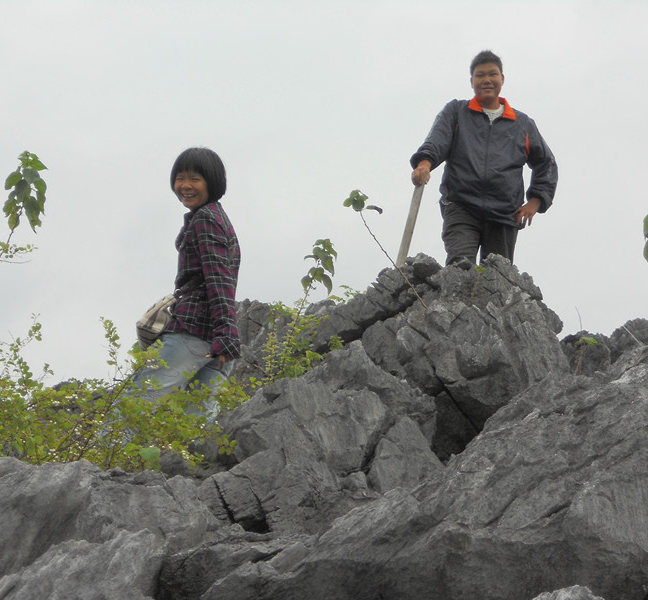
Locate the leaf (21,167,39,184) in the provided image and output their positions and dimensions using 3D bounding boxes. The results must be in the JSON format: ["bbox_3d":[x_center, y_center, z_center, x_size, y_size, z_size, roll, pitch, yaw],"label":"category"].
[{"bbox_3d":[-0.956,-0.404,6.900,0.058,0.058,0.035,0,-11,0],"label":"leaf"}]

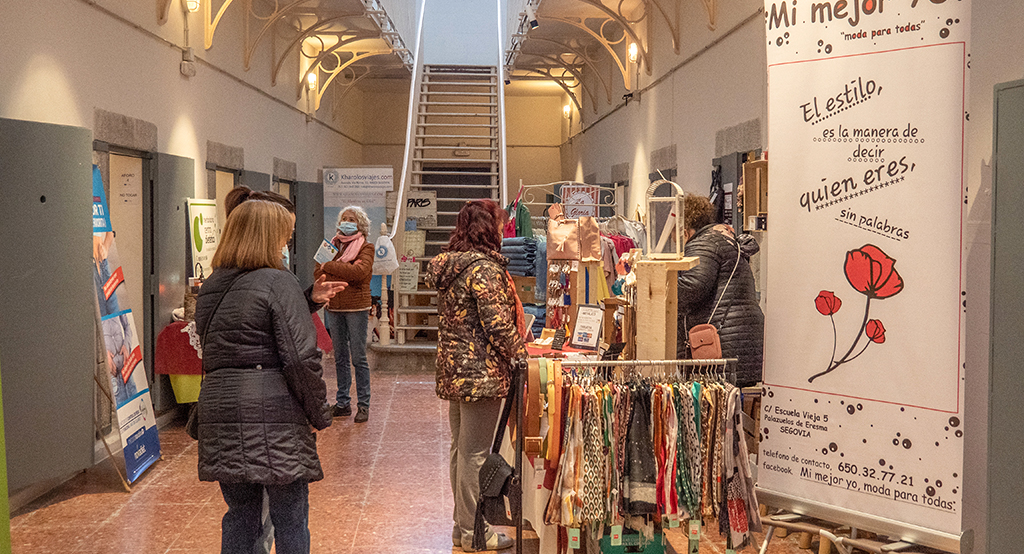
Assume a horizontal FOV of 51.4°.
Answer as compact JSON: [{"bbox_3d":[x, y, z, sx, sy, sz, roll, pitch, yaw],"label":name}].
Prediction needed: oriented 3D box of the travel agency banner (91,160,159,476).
[{"bbox_3d":[-2.395,0.242,6.193,0.200,1.850,0.800,-12,4,-4],"label":"travel agency banner"}]

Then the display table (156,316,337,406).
[{"bbox_3d":[-1.920,0.691,7.655,1.150,0.780,0.950,0,3,0],"label":"display table"}]

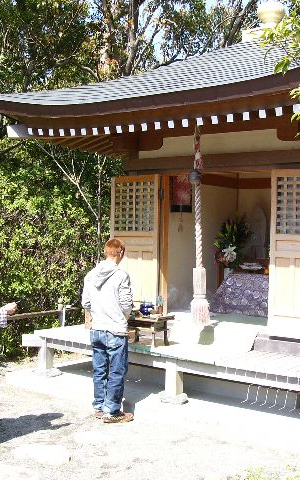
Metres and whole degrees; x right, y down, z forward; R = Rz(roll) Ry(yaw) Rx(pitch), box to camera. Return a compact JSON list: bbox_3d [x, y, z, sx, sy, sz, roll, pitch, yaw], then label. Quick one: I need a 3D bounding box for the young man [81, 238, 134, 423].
[{"bbox_3d":[-0.388,0.805,6.070,0.480,1.640,0.360,1,1,33],"label":"young man"}]

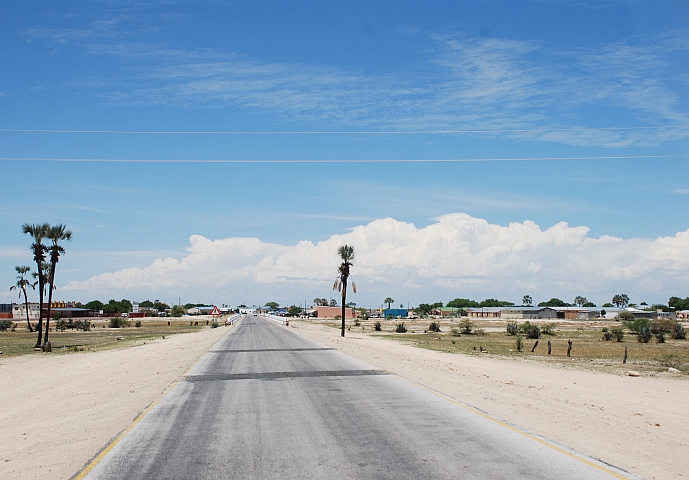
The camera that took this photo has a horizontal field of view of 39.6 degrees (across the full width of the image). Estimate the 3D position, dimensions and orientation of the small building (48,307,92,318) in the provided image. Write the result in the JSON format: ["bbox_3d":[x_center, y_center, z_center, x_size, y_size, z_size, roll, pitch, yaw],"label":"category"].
[{"bbox_3d":[-83.626,22.048,289.500,14.589,3.216,9.000,0,-4,-3],"label":"small building"}]

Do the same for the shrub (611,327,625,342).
[{"bbox_3d":[20.671,7.191,72.678,1.042,1.065,0.990,0,-4,0],"label":"shrub"}]

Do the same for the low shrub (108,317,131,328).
[{"bbox_3d":[-30.104,11.106,129.178,2.905,1.580,2.760,0,-4,0],"label":"low shrub"}]

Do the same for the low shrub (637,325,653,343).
[{"bbox_3d":[21.904,6.887,70.255,1.131,1.313,1.074,0,-4,0],"label":"low shrub"}]

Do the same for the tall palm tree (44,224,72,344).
[{"bbox_3d":[-14.966,2.455,50.000,1.515,6.529,1.500,0,-4,0],"label":"tall palm tree"}]

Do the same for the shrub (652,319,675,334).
[{"bbox_3d":[32.186,8.831,97.613,2.275,1.466,2.162,0,-4,0],"label":"shrub"}]

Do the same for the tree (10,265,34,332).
[{"bbox_3d":[-35.875,6.638,107.806,2.674,7.442,2.540,0,-4,0],"label":"tree"}]

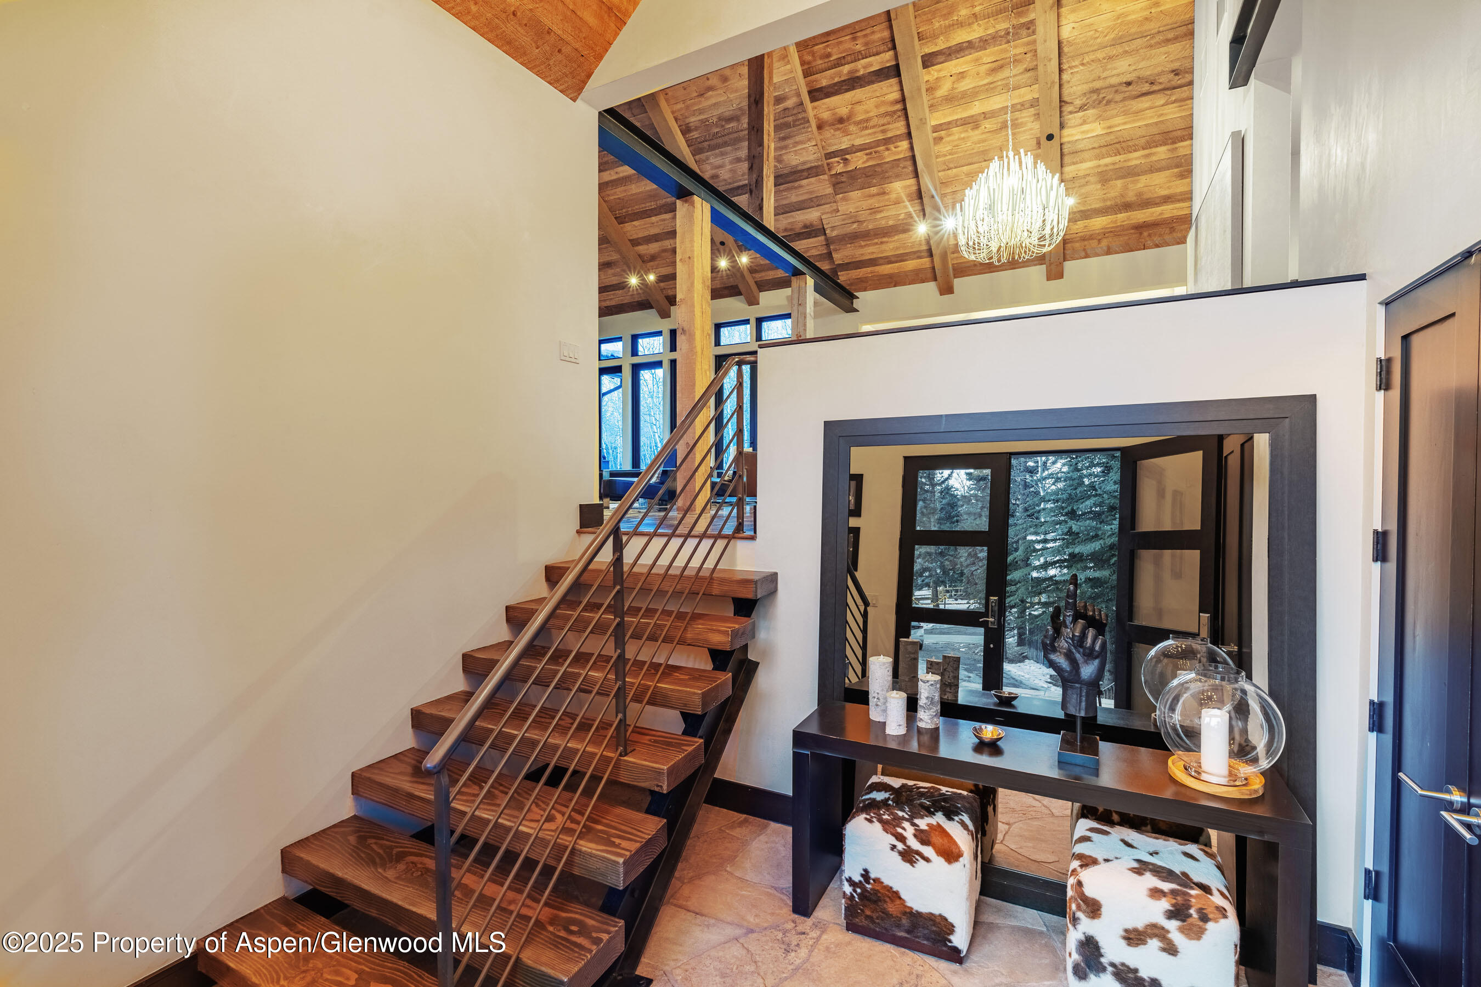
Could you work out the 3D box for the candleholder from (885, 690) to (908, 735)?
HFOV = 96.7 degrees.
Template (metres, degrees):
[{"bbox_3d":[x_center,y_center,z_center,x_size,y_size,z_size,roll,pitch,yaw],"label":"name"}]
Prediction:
[{"bbox_3d":[0.634,0.889,2.665,0.078,0.149,0.078,1,1,29],"label":"candleholder"}]

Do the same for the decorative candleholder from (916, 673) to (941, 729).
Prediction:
[{"bbox_3d":[0.787,0.863,2.738,0.087,0.199,0.087,1,1,29],"label":"decorative candleholder"}]

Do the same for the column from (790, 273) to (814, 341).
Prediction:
[{"bbox_3d":[0.758,-1.228,8.035,0.205,2.727,0.210,1,1,29],"label":"column"}]

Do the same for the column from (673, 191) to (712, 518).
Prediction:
[{"bbox_3d":[-0.414,-1.190,5.847,0.200,2.727,0.245,1,1,29],"label":"column"}]

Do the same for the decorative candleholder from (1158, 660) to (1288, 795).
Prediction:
[{"bbox_3d":[1.665,0.810,2.297,0.360,0.390,0.360,1,2,26],"label":"decorative candleholder"}]

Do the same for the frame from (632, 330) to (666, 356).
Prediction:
[{"bbox_3d":[-1.683,-2.743,12.117,0.722,0.420,0.100,1,1,29],"label":"frame"}]

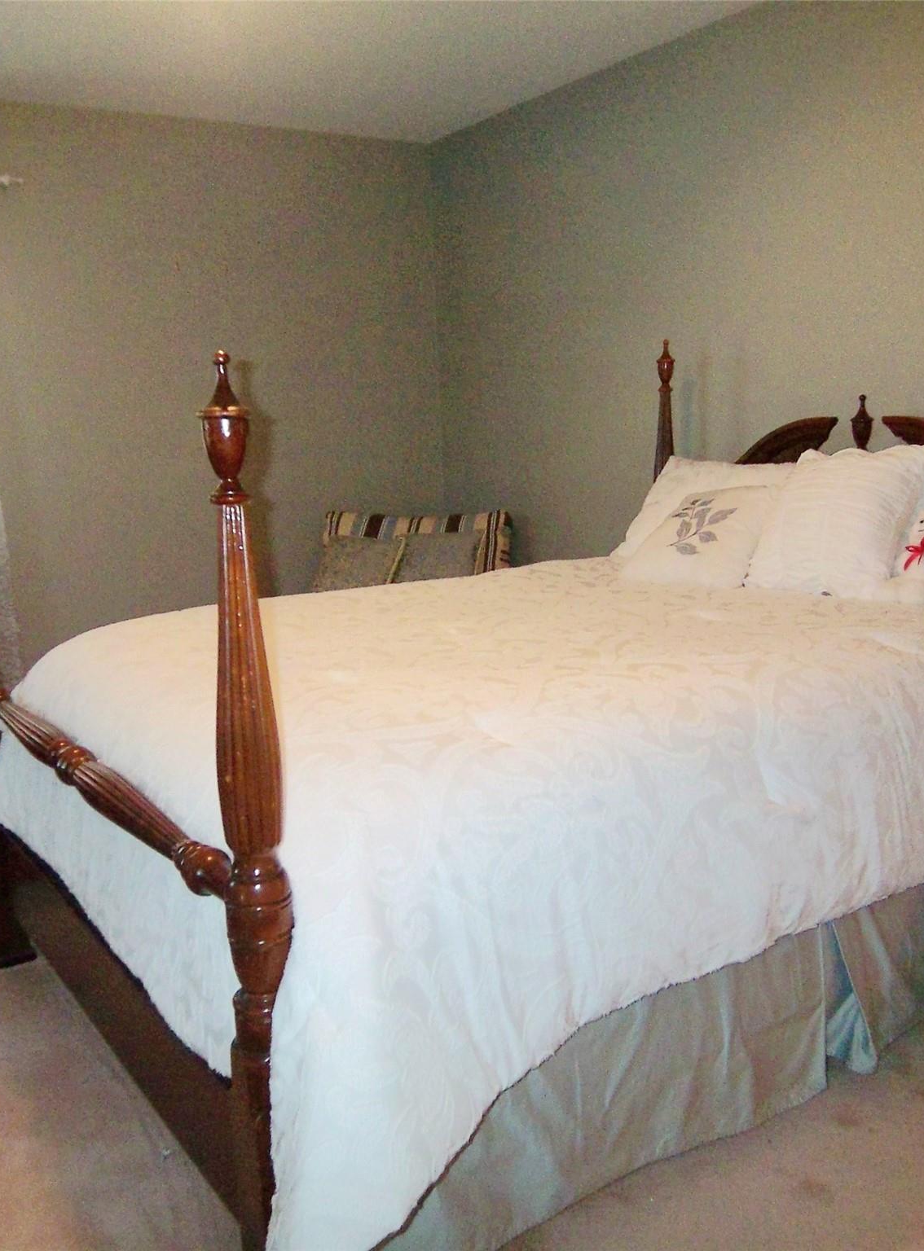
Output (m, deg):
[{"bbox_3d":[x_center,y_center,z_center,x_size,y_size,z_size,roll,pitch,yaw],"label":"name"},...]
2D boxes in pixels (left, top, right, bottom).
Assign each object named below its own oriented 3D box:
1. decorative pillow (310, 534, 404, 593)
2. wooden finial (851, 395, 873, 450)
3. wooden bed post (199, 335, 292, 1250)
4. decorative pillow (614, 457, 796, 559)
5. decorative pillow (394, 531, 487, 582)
[{"bbox_3d":[-0.393,-0.163,4.289,0.380,0.380,0.140,3,-11,23],"label":"decorative pillow"},{"bbox_3d":[1.116,-0.560,3.092,0.064,0.161,0.064,-8,12,-34],"label":"wooden finial"},{"bbox_3d":[-0.249,0.345,1.336,0.088,1.311,0.088,-8,12,-34],"label":"wooden bed post"},{"bbox_3d":[0.760,-0.319,3.226,0.170,0.440,0.700,38,-14,-33],"label":"decorative pillow"},{"bbox_3d":[-0.077,-0.177,4.281,0.380,0.380,0.140,3,-11,23],"label":"decorative pillow"}]

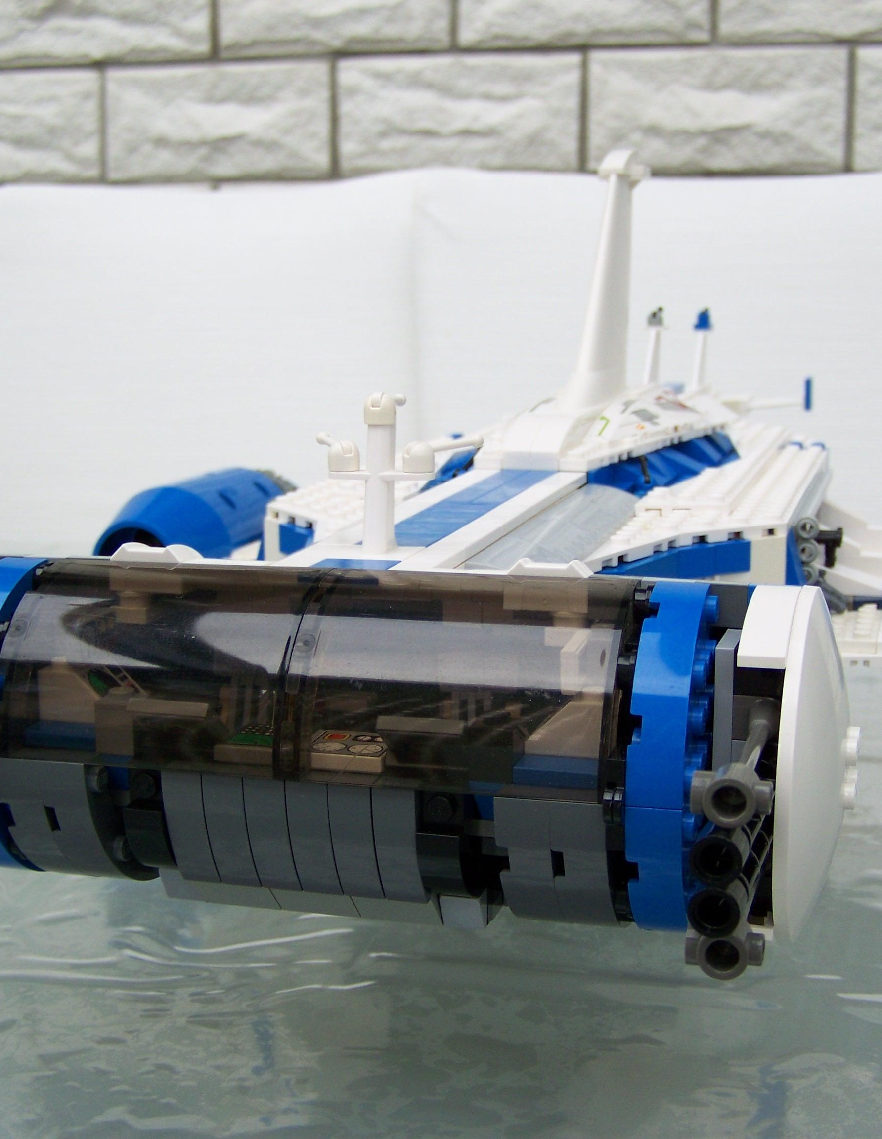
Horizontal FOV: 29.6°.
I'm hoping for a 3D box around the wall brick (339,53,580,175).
[{"bbox_3d":[0.015,-0.247,0.912,0.132,0.063,0.045,2,10,13],"label":"wall brick"}]

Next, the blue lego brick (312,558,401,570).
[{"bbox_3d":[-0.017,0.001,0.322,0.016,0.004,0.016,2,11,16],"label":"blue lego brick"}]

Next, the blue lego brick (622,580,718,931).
[{"bbox_3d":[0.040,0.037,0.294,0.011,0.064,0.032,2,11,16],"label":"blue lego brick"}]

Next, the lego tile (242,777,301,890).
[{"bbox_3d":[-0.030,0.048,0.306,0.008,0.024,0.010,2,11,16],"label":"lego tile"}]

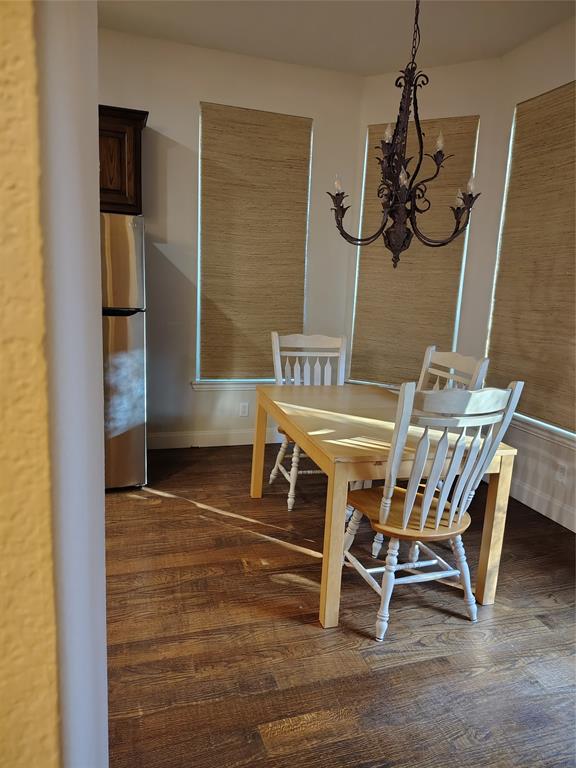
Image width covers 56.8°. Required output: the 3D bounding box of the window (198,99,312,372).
[{"bbox_3d":[-0.281,-1.069,4.322,0.912,2.128,0.091,-1,12,-17],"label":"window"}]

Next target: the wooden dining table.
[{"bbox_3d":[0.384,0.519,2.919,0.850,0.751,1.363,-1,12,-17],"label":"wooden dining table"}]

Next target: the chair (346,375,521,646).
[{"bbox_3d":[0.562,0.475,2.353,0.544,1.075,0.610,-1,12,-18],"label":"chair"}]

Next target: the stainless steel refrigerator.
[{"bbox_3d":[-1.400,-0.242,3.665,0.806,1.779,0.766,-1,12,-17],"label":"stainless steel refrigerator"}]

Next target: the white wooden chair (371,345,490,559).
[{"bbox_3d":[0.678,0.347,3.025,0.610,1.075,0.544,-1,12,-19],"label":"white wooden chair"}]

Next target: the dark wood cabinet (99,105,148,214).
[{"bbox_3d":[-1.434,-1.514,3.636,0.907,0.660,0.373,-1,12,-17],"label":"dark wood cabinet"}]

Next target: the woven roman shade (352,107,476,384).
[{"bbox_3d":[0.988,-0.996,4.342,0.868,2.123,0.091,9,13,27],"label":"woven roman shade"}]

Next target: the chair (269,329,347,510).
[{"bbox_3d":[0.190,0.219,3.550,0.544,1.075,0.610,0,12,-15],"label":"chair"}]

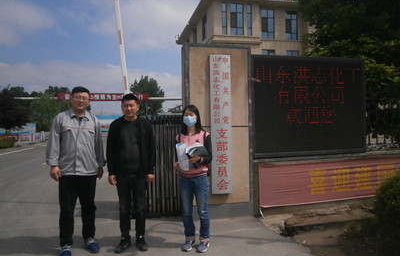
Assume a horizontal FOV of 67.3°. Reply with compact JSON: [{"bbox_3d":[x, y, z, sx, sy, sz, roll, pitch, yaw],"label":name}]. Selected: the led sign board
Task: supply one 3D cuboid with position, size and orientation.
[{"bbox_3d":[1.749,-0.339,4.788,1.960,1.540,0.150,-1,1,-13],"label":"led sign board"}]

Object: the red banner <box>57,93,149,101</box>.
[{"bbox_3d":[-8.396,-2.700,26.000,7.600,0.670,0.060,-1,1,-13],"label":"red banner"}]

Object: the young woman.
[{"bbox_3d":[-0.072,0.542,3.313,0.430,1.575,0.360,-1,1,9],"label":"young woman"}]

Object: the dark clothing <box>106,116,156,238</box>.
[{"bbox_3d":[-0.751,0.554,3.341,0.530,1.330,0.290,-1,1,-7],"label":"dark clothing"}]

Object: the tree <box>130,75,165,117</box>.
[{"bbox_3d":[-6.680,-2.771,37.945,4.300,7.000,4.200,-1,1,-13],"label":"tree"}]

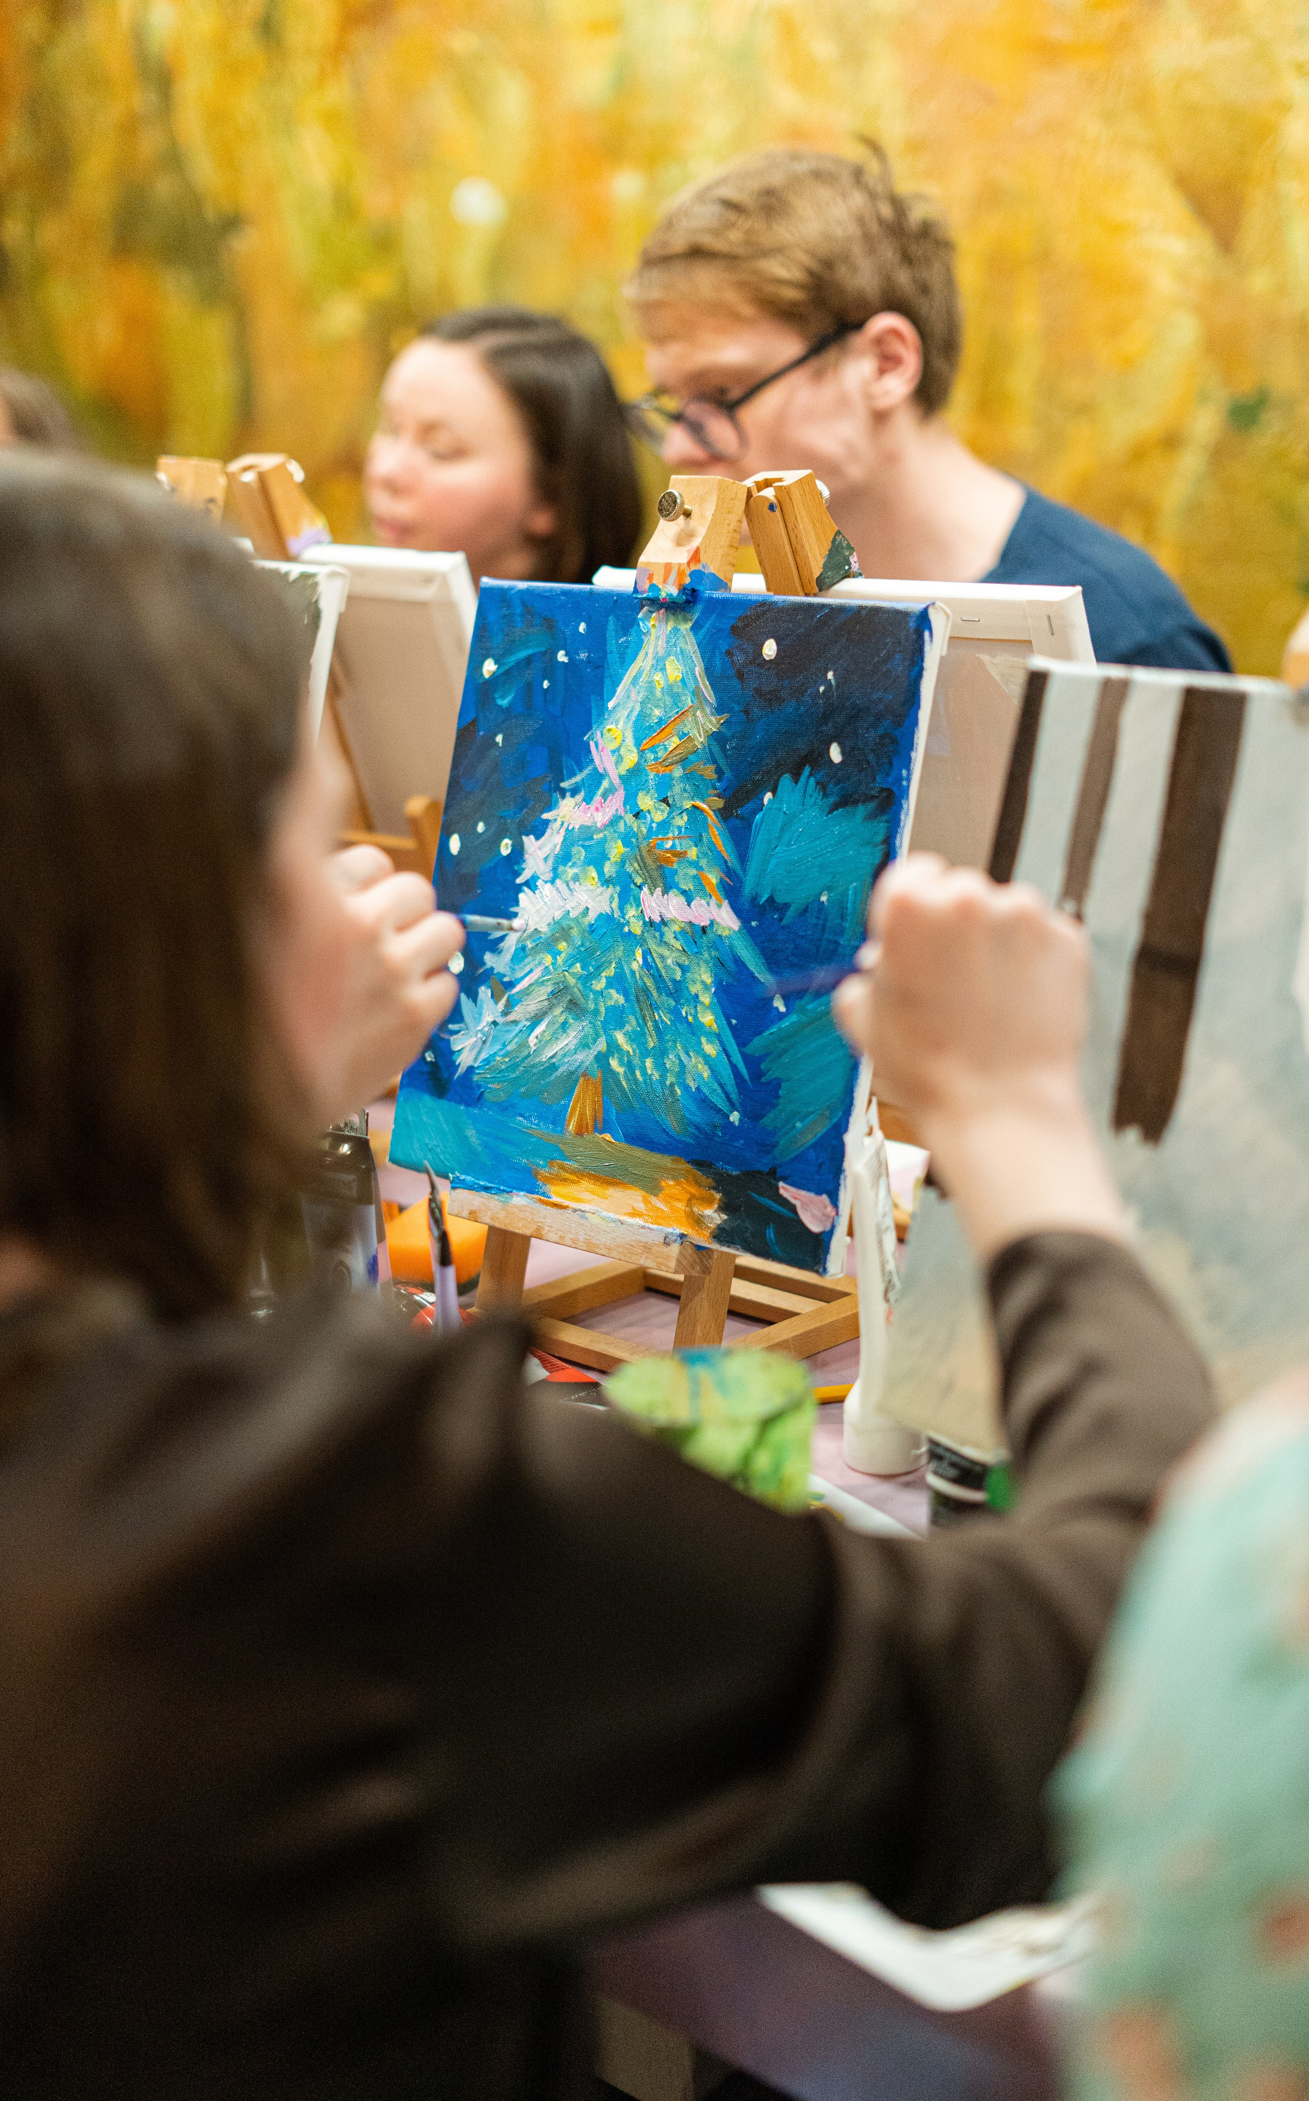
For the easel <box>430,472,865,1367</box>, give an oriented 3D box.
[{"bbox_3d":[0.010,-0.066,1.461,0.162,0.431,0.179,11,19,42],"label":"easel"}]

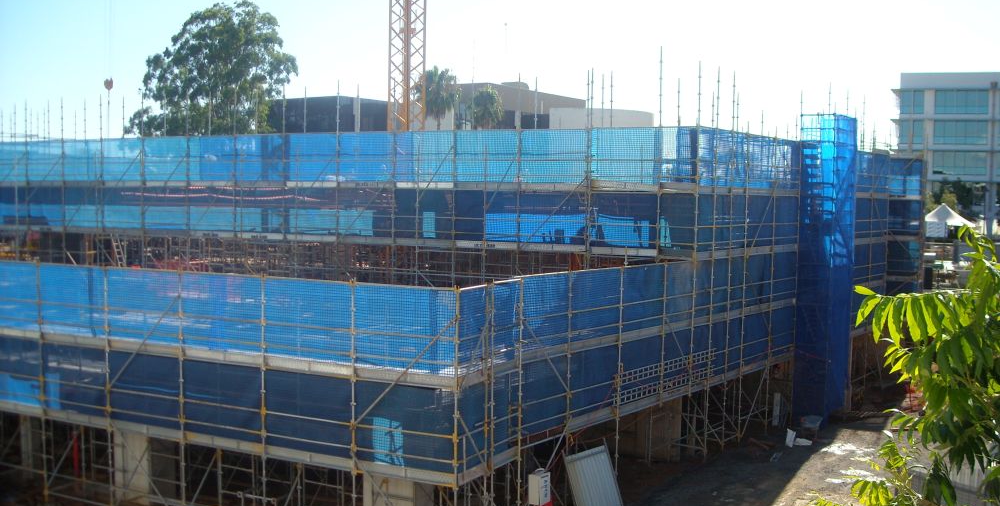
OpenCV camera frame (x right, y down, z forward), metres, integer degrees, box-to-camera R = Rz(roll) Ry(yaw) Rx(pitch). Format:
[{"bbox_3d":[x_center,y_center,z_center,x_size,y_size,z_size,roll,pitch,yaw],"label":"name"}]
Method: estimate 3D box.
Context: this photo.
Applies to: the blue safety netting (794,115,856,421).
[{"bbox_3d":[11.960,0.600,37.190,1.250,11.100,2.420,3,4,37],"label":"blue safety netting"}]

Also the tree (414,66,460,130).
[{"bbox_3d":[-5.628,-8.824,91.800,4.095,16.070,4.095,1,3,0],"label":"tree"}]

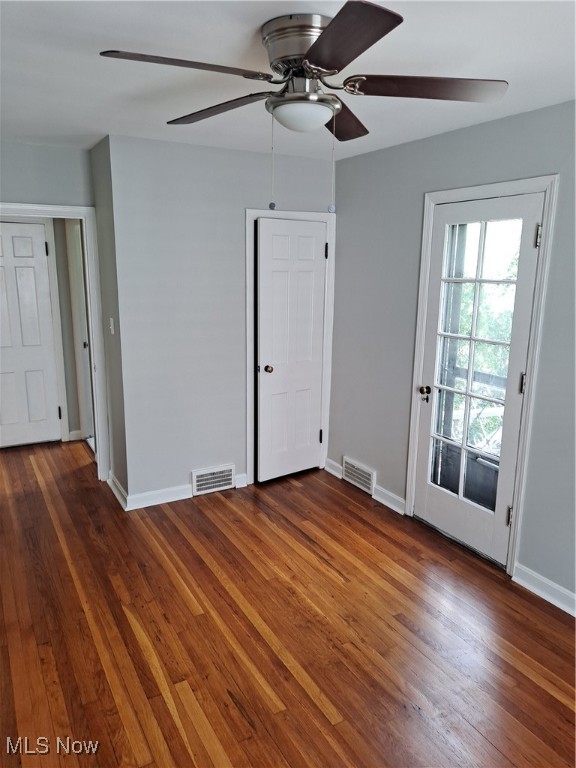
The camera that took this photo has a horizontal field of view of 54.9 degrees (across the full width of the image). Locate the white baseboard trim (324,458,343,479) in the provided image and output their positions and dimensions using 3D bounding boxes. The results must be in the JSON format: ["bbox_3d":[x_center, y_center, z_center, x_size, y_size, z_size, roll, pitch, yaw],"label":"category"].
[{"bbox_3d":[0.394,0.701,4.626,0.022,0.115,0.246,-6,14,-29],"label":"white baseboard trim"}]

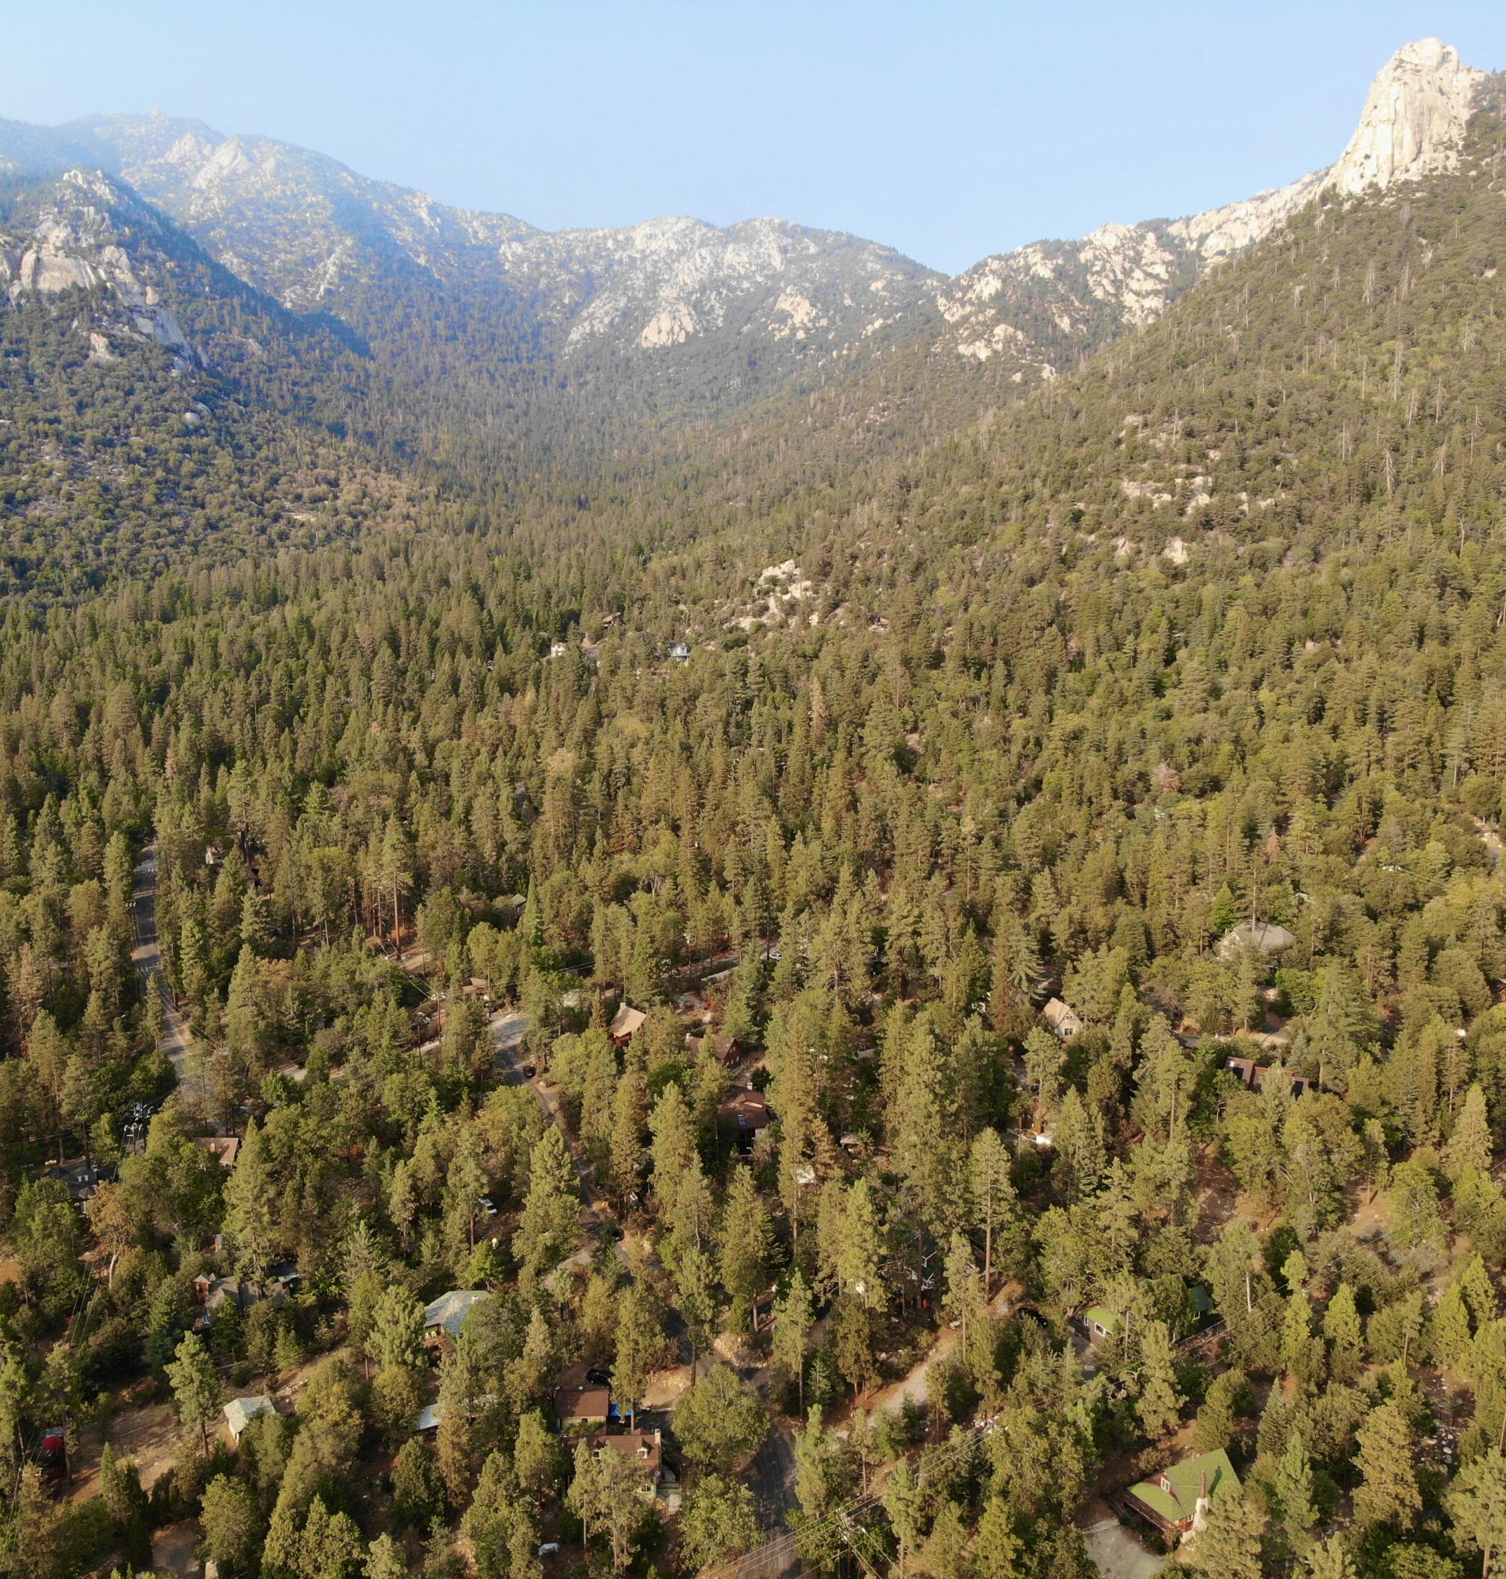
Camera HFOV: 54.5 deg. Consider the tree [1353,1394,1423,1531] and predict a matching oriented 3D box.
[{"bbox_3d":[71.100,75.800,162.430,7.200,17.700,7.200,0,10,0],"label":"tree"}]

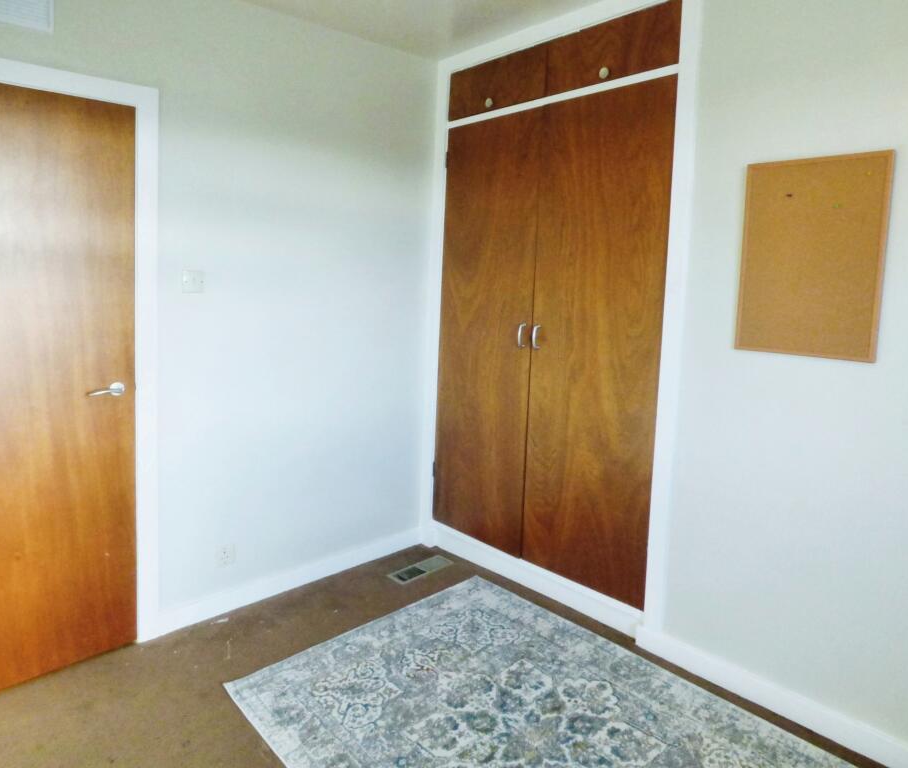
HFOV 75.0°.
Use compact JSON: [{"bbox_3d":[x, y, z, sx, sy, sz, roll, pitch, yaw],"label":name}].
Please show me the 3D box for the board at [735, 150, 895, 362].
[{"bbox_3d":[1.099,-0.389,1.834,0.396,0.603,0.018,9,8,44],"label":"board"}]

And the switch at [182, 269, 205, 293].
[{"bbox_3d":[-1.000,-0.396,2.279,0.086,0.088,0.012,-4,7,-40],"label":"switch"}]

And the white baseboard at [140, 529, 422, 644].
[{"bbox_3d":[-0.680,0.860,2.681,1.300,0.096,0.018,-8,10,-39],"label":"white baseboard"}]

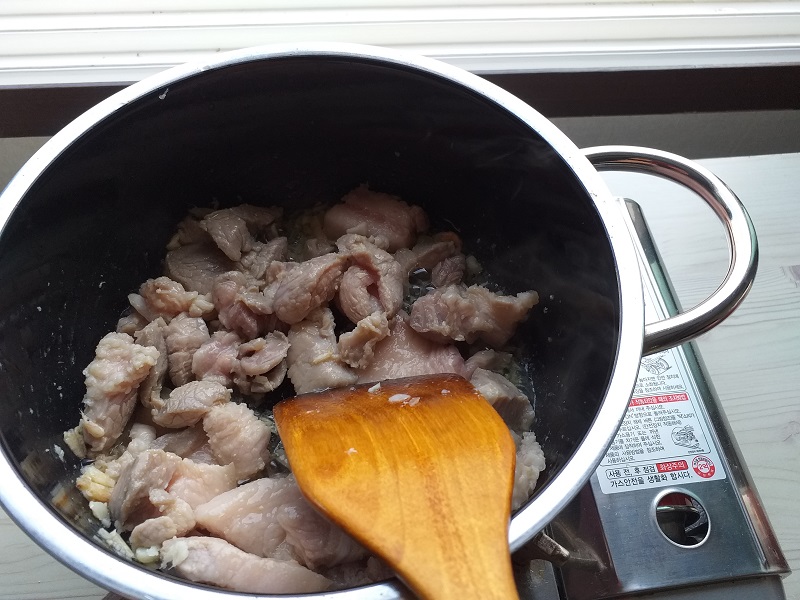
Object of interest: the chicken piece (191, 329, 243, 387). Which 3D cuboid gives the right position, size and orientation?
[{"bbox_3d":[-0.094,0.031,0.311,0.022,0.023,0.027,14,58,6],"label":"chicken piece"}]

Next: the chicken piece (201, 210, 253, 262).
[{"bbox_3d":[-0.099,-0.036,0.342,0.027,0.013,0.028,-20,62,-15],"label":"chicken piece"}]

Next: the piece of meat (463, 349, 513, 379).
[{"bbox_3d":[0.049,0.035,0.334,0.029,0.013,0.016,-9,61,-8],"label":"piece of meat"}]

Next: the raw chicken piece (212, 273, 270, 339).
[{"bbox_3d":[-0.086,0.003,0.327,0.028,0.024,0.035,-27,63,-18],"label":"raw chicken piece"}]

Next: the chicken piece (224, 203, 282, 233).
[{"bbox_3d":[-0.087,-0.047,0.357,0.037,0.013,0.018,1,58,-2],"label":"chicken piece"}]

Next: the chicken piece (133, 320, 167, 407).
[{"bbox_3d":[-0.130,0.033,0.313,0.020,0.027,0.045,-5,58,-6],"label":"chicken piece"}]

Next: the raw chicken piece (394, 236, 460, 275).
[{"bbox_3d":[0.016,-0.025,0.361,0.040,0.019,0.022,-26,62,-18],"label":"raw chicken piece"}]

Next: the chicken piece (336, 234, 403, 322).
[{"bbox_3d":[-0.018,-0.013,0.342,0.036,0.027,0.050,-10,61,-9],"label":"chicken piece"}]

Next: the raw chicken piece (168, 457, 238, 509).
[{"bbox_3d":[-0.093,0.086,0.285,0.034,0.018,0.024,8,60,2],"label":"raw chicken piece"}]

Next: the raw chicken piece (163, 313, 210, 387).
[{"bbox_3d":[-0.110,0.026,0.313,0.023,0.018,0.034,-3,59,-5],"label":"raw chicken piece"}]

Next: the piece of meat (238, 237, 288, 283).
[{"bbox_3d":[-0.080,-0.024,0.352,0.020,0.018,0.034,39,65,18],"label":"piece of meat"}]

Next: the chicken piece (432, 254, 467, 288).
[{"bbox_3d":[0.029,-0.015,0.353,0.020,0.013,0.021,1,58,-2],"label":"chicken piece"}]

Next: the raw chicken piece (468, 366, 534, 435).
[{"bbox_3d":[0.052,0.053,0.313,0.027,0.023,0.036,-35,66,-22],"label":"raw chicken piece"}]

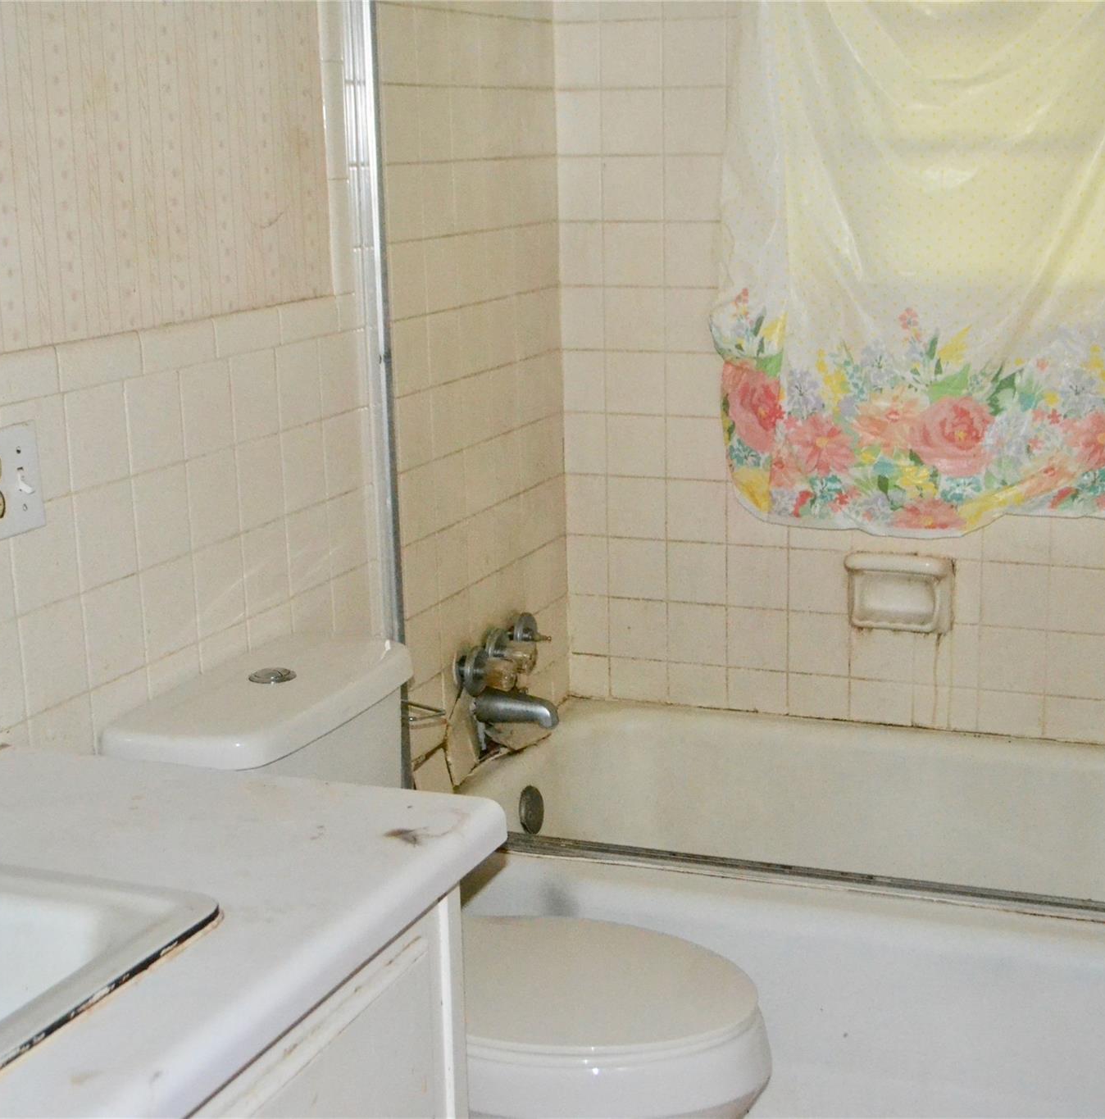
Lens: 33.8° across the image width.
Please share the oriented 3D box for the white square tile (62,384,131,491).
[{"bbox_3d":[-0.499,-0.134,1.990,0.010,0.108,0.108,4,14,22],"label":"white square tile"}]

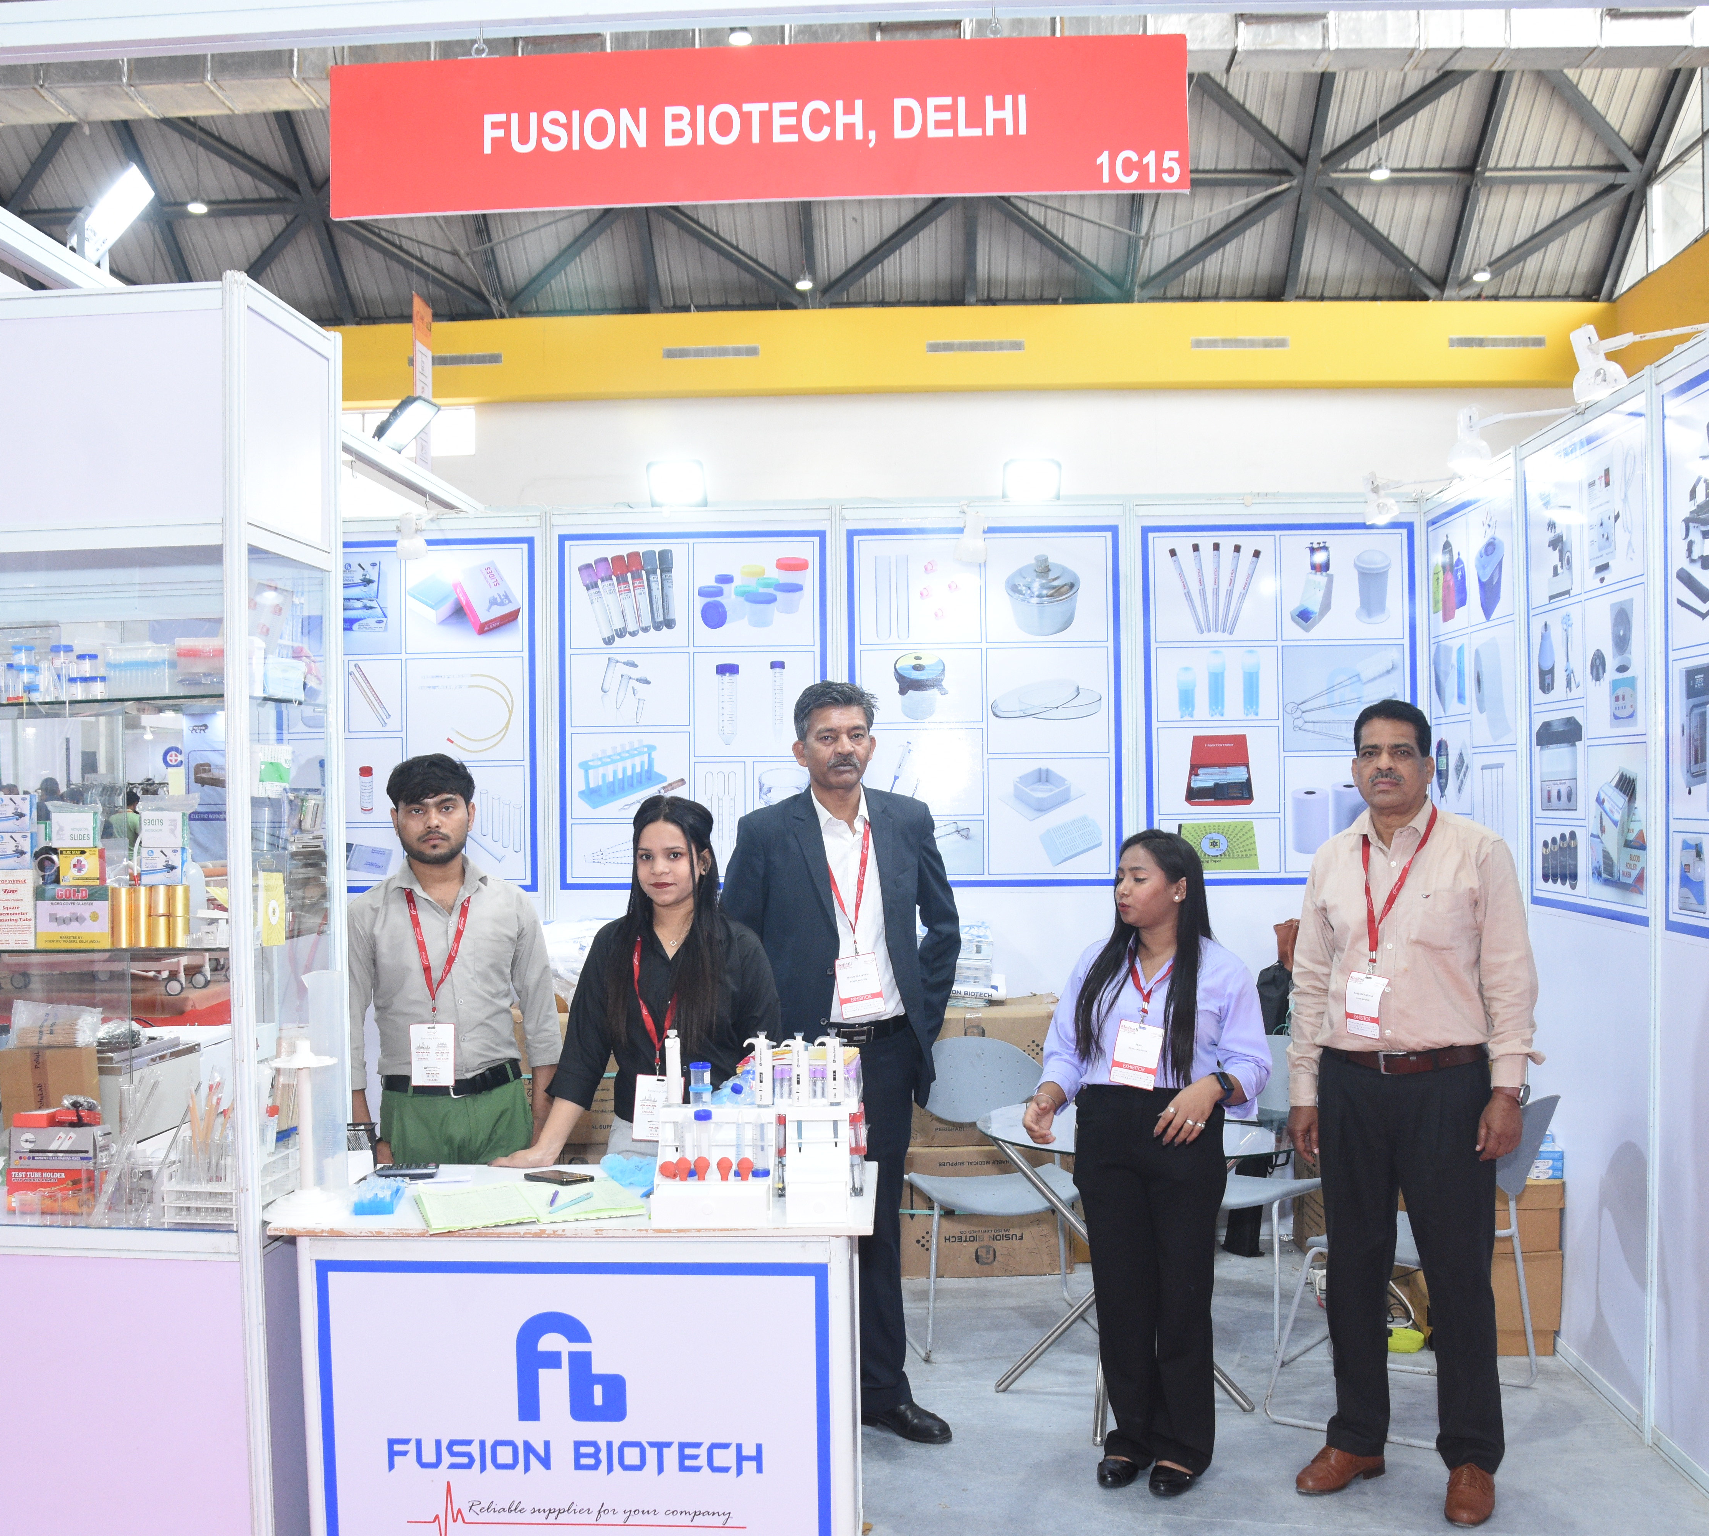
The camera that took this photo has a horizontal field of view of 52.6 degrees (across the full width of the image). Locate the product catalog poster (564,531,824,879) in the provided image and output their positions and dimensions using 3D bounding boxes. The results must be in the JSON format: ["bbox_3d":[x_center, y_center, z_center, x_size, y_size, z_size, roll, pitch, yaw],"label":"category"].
[{"bbox_3d":[-0.560,-0.207,5.930,0.930,1.235,0.020,-1,0,3],"label":"product catalog poster"}]

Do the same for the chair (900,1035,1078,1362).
[{"bbox_3d":[0.430,1.185,4.900,0.540,0.790,0.560,-1,0,-14],"label":"chair"}]

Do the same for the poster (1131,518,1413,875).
[{"bbox_3d":[1.430,-0.237,5.830,0.930,1.235,0.020,-1,0,3],"label":"poster"}]

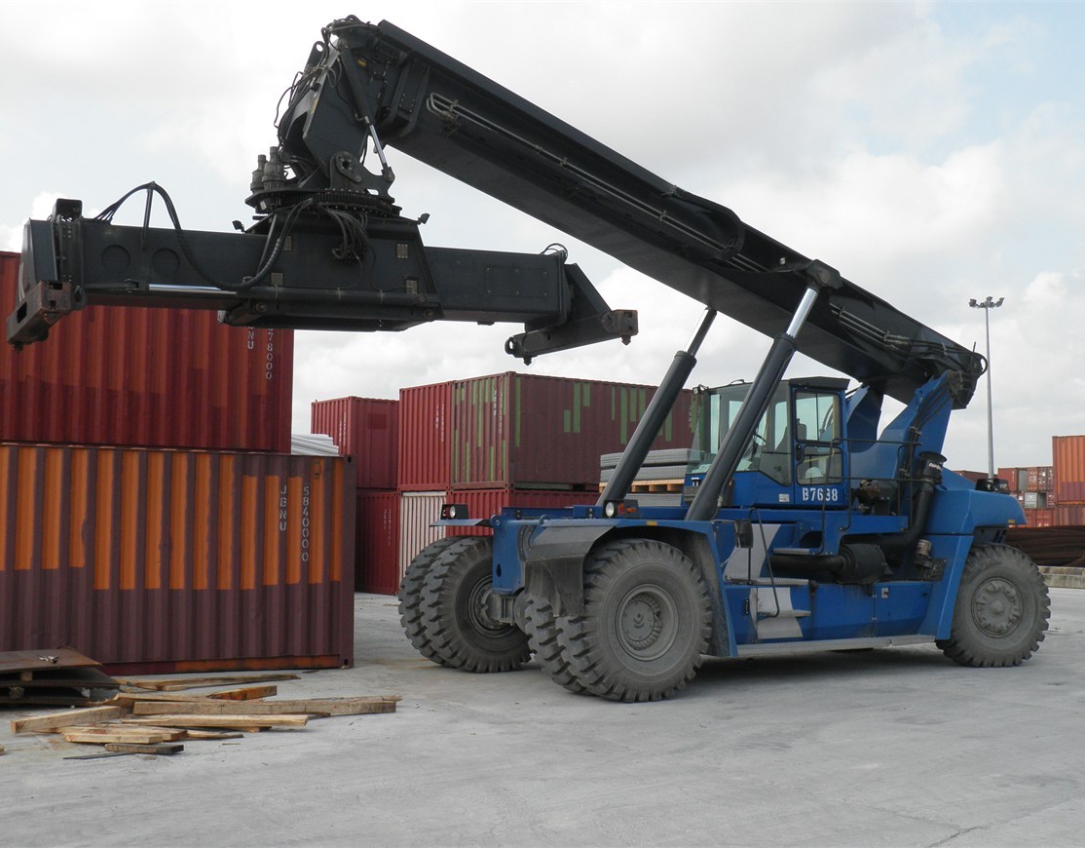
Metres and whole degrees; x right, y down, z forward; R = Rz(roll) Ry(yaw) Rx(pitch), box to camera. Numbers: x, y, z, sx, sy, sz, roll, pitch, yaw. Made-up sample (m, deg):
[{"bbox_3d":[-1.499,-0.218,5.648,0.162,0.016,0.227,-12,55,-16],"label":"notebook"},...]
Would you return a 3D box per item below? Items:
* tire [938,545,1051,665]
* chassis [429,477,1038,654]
[{"bbox_3d":[5.636,2.301,16.974,1.634,1.594,0.512,2,-5,-18],"label":"tire"},{"bbox_3d":[2.488,1.727,16.708,7.120,1.870,4.000,3,-5,-31],"label":"chassis"}]

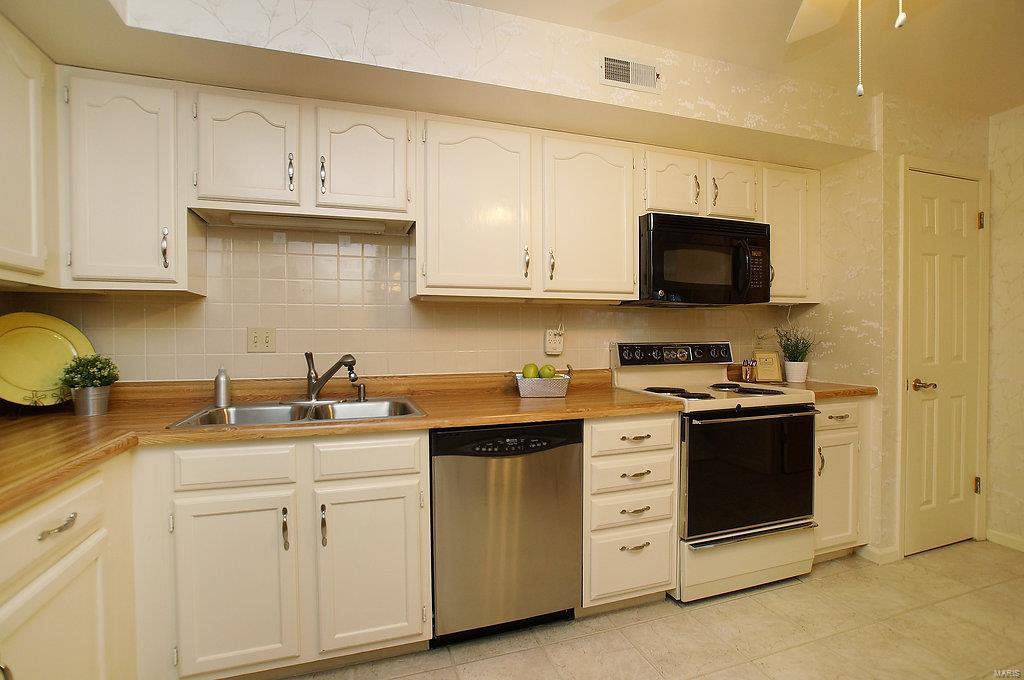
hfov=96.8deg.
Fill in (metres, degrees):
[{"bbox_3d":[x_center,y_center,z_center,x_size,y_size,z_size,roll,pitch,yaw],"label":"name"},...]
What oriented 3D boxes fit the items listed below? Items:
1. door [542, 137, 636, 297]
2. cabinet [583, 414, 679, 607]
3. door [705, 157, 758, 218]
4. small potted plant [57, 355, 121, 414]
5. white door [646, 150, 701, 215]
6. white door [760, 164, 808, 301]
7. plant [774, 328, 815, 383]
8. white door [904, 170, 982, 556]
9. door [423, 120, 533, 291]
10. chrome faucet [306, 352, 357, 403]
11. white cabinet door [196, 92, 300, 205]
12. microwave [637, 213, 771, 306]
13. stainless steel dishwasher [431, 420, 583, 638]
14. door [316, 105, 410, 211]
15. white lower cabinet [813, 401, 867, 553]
[{"bbox_3d":[0.371,-0.580,2.180,0.475,0.706,0.025,-1,1,-18],"label":"door"},{"bbox_3d":[0.417,0.700,2.176,0.454,0.777,0.615,-1,1,-18],"label":"cabinet"},{"bbox_3d":[1.164,-0.795,2.426,0.314,0.288,0.025,-1,1,-18],"label":"door"},{"bbox_3d":[-1.593,0.168,1.716,0.180,0.225,0.180,-1,1,-18],"label":"small potted plant"},{"bbox_3d":[0.816,-0.791,2.316,0.316,0.288,0.025,-1,1,-18],"label":"white door"},{"bbox_3d":[1.504,-0.579,2.512,0.314,0.685,0.022,-1,1,-18],"label":"white door"},{"bbox_3d":[1.641,0.086,2.632,0.180,0.310,0.180,-1,1,-18],"label":"plant"},{"bbox_3d":[2.331,0.124,2.493,0.600,2.032,0.045,-1,1,-18],"label":"white door"},{"bbox_3d":[-0.141,-0.582,2.017,0.474,0.705,0.025,-1,1,-18],"label":"door"},{"bbox_3d":[-0.766,0.163,1.921,0.270,0.215,0.065,0,1,29],"label":"chrome faucet"},{"bbox_3d":[-0.998,-0.721,1.742,0.343,0.389,0.025,-1,1,-18],"label":"white cabinet door"},{"bbox_3d":[0.952,-0.401,2.448,0.755,0.420,0.400,-1,1,-18],"label":"microwave"},{"bbox_3d":[-0.088,0.708,2.010,0.607,0.782,0.615,-1,1,-18],"label":"stainless steel dishwasher"},{"bbox_3d":[-0.610,-0.728,1.865,0.350,0.387,0.025,-1,1,-18],"label":"door"},{"bbox_3d":[1.554,0.680,2.553,0.415,0.765,0.615,-1,1,-18],"label":"white lower cabinet"}]

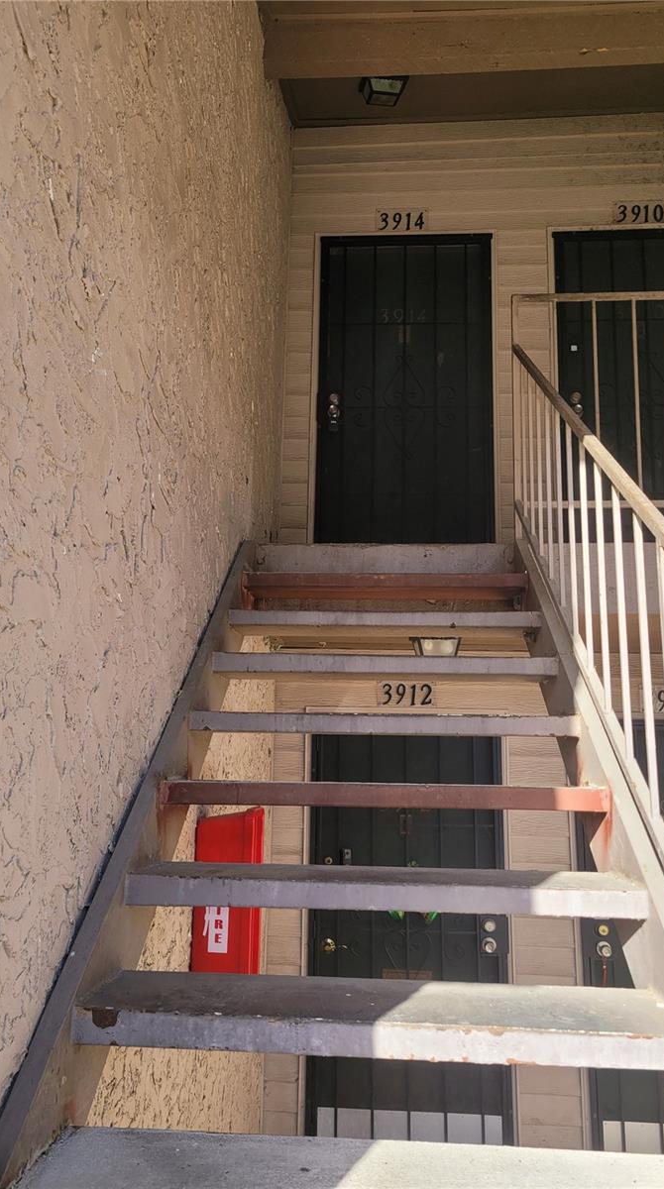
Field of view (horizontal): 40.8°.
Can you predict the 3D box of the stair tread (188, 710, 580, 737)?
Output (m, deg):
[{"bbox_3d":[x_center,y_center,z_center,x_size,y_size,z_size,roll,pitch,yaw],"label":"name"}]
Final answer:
[{"bbox_3d":[0.141,0.355,2.441,1.001,0.051,0.274,0,-10,4],"label":"stair tread"}]

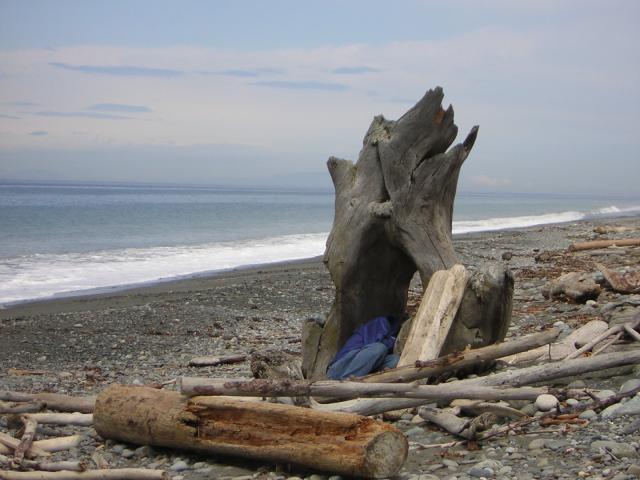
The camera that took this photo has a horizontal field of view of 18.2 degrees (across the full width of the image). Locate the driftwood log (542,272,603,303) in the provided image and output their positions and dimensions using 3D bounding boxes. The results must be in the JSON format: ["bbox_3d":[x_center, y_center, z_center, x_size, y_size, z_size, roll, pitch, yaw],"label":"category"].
[{"bbox_3d":[3.174,0.602,25.300,0.720,0.340,0.420,2,1,9],"label":"driftwood log"}]

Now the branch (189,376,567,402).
[{"bbox_3d":[0.347,1.071,14.300,2.700,0.160,0.150,1,1,-2],"label":"branch"}]

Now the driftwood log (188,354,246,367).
[{"bbox_3d":[-0.893,1.053,17.400,0.570,0.060,0.080,1,2,-22],"label":"driftwood log"}]

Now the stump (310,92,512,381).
[{"bbox_3d":[0.727,-0.053,16.400,1.620,2.280,1.350,2,1,6],"label":"stump"}]

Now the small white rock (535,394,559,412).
[{"bbox_3d":[1.569,1.130,13.800,0.155,0.120,0.145,1,1,0],"label":"small white rock"}]

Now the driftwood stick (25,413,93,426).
[{"bbox_3d":[-1.689,1.174,13.100,0.490,0.080,0.080,1,1,0],"label":"driftwood stick"}]

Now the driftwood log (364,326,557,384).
[{"bbox_3d":[1.159,0.934,16.200,0.170,0.170,2.718,3,7,42],"label":"driftwood log"}]

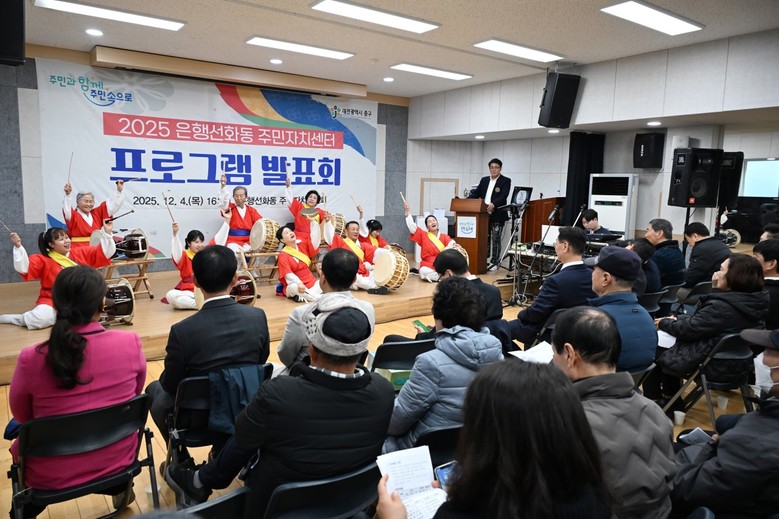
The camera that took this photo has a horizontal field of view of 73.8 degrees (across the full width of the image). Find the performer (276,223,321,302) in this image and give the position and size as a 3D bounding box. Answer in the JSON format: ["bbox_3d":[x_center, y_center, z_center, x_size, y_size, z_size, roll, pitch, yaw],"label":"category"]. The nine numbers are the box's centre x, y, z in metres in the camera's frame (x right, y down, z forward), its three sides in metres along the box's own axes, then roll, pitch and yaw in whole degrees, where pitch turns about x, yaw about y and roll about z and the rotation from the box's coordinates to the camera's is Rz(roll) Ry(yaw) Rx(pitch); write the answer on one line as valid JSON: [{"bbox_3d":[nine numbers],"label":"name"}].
[{"bbox_3d":[-1.022,0.021,5.988,0.600,0.860,0.580,-4,10,-30],"label":"performer"}]

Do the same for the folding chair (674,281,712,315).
[{"bbox_3d":[2.700,0.550,4.700,0.460,0.790,0.500,-5,10,-35],"label":"folding chair"}]

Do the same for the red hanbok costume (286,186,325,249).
[{"bbox_3d":[-1.143,-0.537,7.150,0.550,0.950,0.450,-3,9,-24],"label":"red hanbok costume"}]

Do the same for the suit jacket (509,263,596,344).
[{"bbox_3d":[1.299,0.294,3.910,0.520,0.620,0.460,-6,11,-41],"label":"suit jacket"}]

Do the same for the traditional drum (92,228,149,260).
[{"bbox_3d":[-3.120,-0.173,6.000,0.520,0.390,0.390,-6,11,-41],"label":"traditional drum"}]

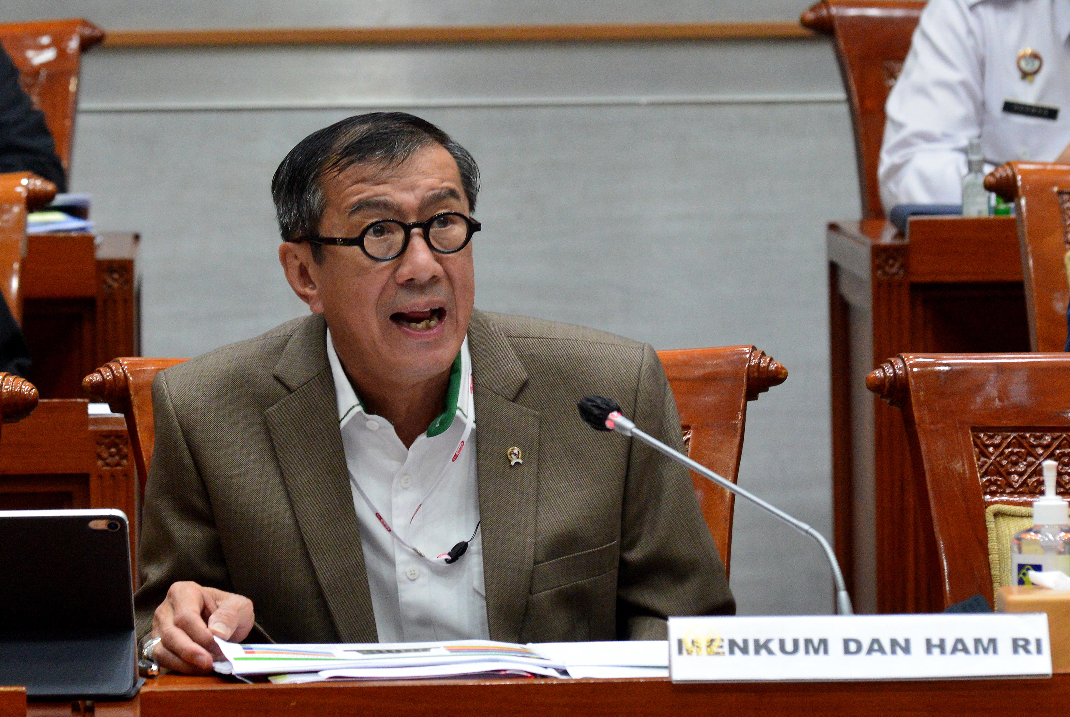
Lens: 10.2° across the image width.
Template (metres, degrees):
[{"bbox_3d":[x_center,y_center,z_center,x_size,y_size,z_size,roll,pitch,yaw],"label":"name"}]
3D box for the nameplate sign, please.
[{"bbox_3d":[0.282,0.250,5.170,0.330,0.056,0.053,-1,4,-3],"label":"nameplate sign"}]

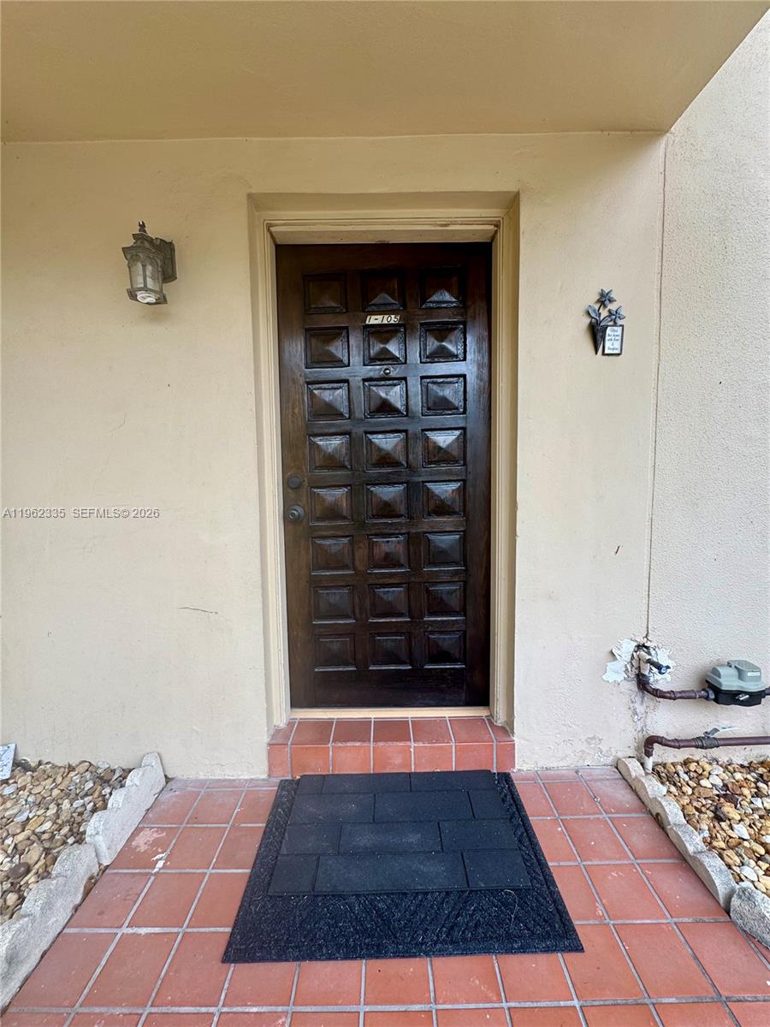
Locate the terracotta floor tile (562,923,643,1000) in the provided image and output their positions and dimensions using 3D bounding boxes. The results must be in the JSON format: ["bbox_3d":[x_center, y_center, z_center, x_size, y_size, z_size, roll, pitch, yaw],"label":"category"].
[{"bbox_3d":[0.522,1.111,1.030,0.154,0.014,0.156,-1,5,0],"label":"terracotta floor tile"}]

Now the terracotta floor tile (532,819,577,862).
[{"bbox_3d":[0.535,1.102,1.394,0.156,0.014,0.159,-2,6,0],"label":"terracotta floor tile"}]

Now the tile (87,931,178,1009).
[{"bbox_3d":[-0.626,1.140,1.037,0.153,0.013,0.155,-1,6,0],"label":"tile"}]

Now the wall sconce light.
[{"bbox_3d":[-0.812,-0.865,1.430,0.144,0.248,0.175,-1,5,0],"label":"wall sconce light"}]

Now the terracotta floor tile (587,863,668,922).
[{"bbox_3d":[0.689,1.096,1.202,0.154,0.012,0.154,-1,5,0],"label":"terracotta floor tile"}]

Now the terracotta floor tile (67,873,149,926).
[{"bbox_3d":[-0.809,1.157,1.236,0.156,0.014,0.159,-2,6,0],"label":"terracotta floor tile"}]

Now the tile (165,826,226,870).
[{"bbox_3d":[-0.625,1.105,1.368,0.154,0.014,0.156,-1,5,0],"label":"tile"}]

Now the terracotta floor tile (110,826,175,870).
[{"bbox_3d":[-0.809,1.139,1.405,0.156,0.014,0.159,-2,6,0],"label":"terracotta floor tile"}]

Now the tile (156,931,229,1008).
[{"bbox_3d":[-0.462,1.136,1.036,0.153,0.013,0.155,-1,6,0],"label":"tile"}]

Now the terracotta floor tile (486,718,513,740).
[{"bbox_3d":[0.492,0.920,1.767,0.075,0.014,0.166,-2,6,0],"label":"terracotta floor tile"}]

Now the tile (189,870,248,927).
[{"bbox_3d":[-0.474,1.148,1.233,0.156,0.014,0.159,-2,6,0],"label":"tile"}]

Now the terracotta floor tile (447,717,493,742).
[{"bbox_3d":[0.365,0.924,1.768,0.156,0.014,0.166,-2,6,0],"label":"terracotta floor tile"}]

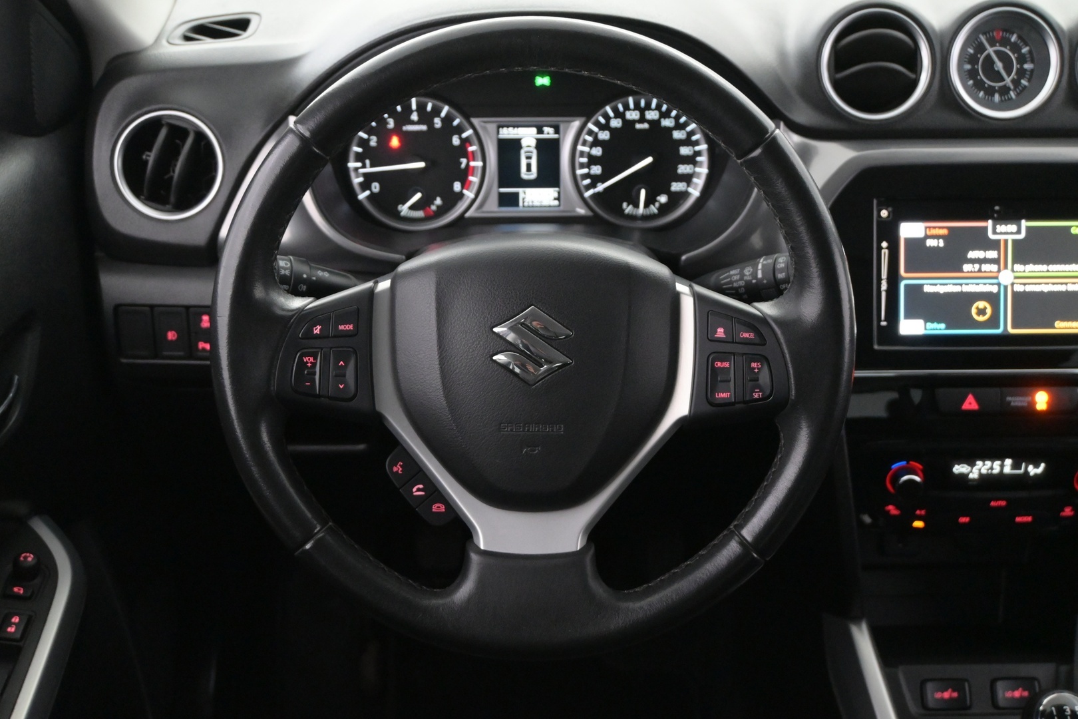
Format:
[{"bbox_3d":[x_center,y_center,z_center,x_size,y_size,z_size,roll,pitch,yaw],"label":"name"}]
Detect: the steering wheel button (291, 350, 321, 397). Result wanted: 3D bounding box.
[{"bbox_3d":[-0.137,0.009,0.742,0.017,0.027,0.009,0,-6,0],"label":"steering wheel button"}]

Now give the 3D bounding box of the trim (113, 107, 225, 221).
[{"bbox_3d":[-0.267,-0.140,0.911,0.080,0.080,0.016,0,2,0],"label":"trim"}]

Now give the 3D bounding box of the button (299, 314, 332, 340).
[{"bbox_3d":[-0.130,-0.019,0.735,0.019,0.015,0.008,0,-7,0],"label":"button"}]

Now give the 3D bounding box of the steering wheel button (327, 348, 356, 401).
[{"bbox_3d":[-0.115,0.009,0.735,0.016,0.031,0.008,0,-7,0],"label":"steering wheel button"}]

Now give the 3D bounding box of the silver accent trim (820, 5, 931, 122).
[{"bbox_3d":[0.248,-0.217,0.925,0.082,0.083,0.020,0,-1,0],"label":"silver accent trim"}]

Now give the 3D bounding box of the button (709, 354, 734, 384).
[{"bbox_3d":[0.107,0.005,0.741,0.014,0.017,0.008,0,-6,0],"label":"button"}]

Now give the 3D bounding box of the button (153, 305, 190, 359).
[{"bbox_3d":[-0.259,-0.020,0.889,0.025,0.036,0.010,0,14,0],"label":"button"}]

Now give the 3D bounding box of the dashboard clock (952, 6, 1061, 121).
[{"bbox_3d":[0.344,-0.219,0.930,0.082,0.082,0.030,0,-1,0],"label":"dashboard clock"}]

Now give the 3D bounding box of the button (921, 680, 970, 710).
[{"bbox_3d":[0.304,0.252,0.944,0.037,0.022,0.010,0,-22,0],"label":"button"}]

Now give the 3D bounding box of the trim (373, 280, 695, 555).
[{"bbox_3d":[-0.003,0.034,0.738,0.189,0.161,0.036,0,-6,0],"label":"trim"}]

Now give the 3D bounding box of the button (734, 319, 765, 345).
[{"bbox_3d":[0.123,-0.016,0.735,0.018,0.015,0.008,0,-7,0],"label":"button"}]

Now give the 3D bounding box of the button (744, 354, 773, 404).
[{"bbox_3d":[0.129,0.011,0.742,0.017,0.028,0.009,0,-6,0],"label":"button"}]

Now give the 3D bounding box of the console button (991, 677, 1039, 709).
[{"bbox_3d":[0.356,0.251,0.944,0.036,0.023,0.010,0,-22,0],"label":"console button"}]

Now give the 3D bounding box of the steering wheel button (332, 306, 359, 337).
[{"bbox_3d":[-0.113,-0.022,0.735,0.015,0.018,0.008,0,-7,0],"label":"steering wheel button"}]

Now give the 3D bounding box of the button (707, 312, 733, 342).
[{"bbox_3d":[0.106,-0.019,0.741,0.015,0.018,0.008,0,-6,0],"label":"button"}]

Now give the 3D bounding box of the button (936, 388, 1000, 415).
[{"bbox_3d":[0.314,0.031,0.920,0.047,0.020,0.012,0,-3,0],"label":"button"}]

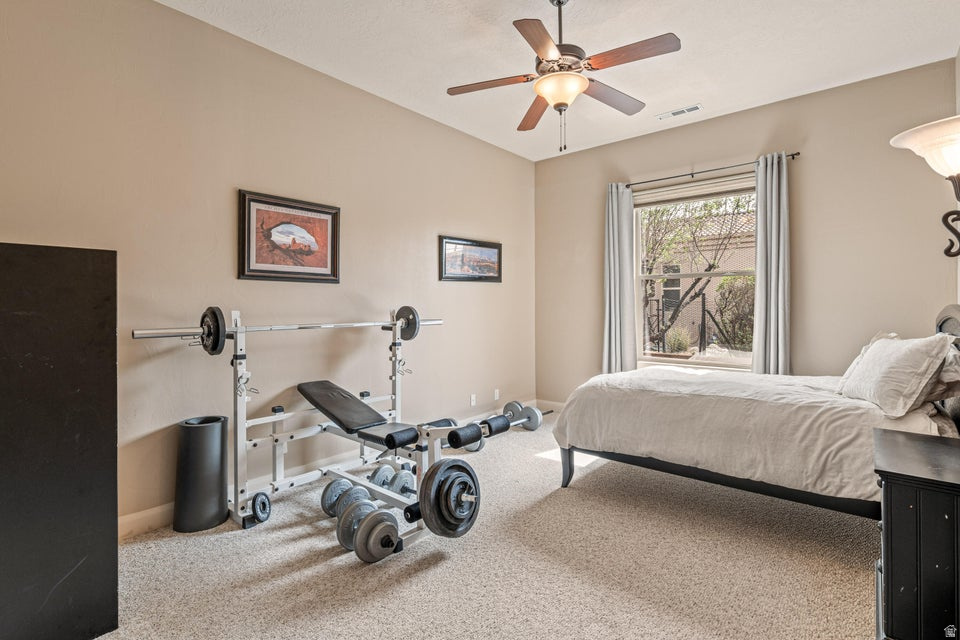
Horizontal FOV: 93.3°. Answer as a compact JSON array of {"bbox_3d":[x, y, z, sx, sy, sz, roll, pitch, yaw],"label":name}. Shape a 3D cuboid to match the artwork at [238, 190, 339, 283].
[{"bbox_3d":[-1.329,-0.560,3.210,0.030,0.583,0.742,1,1,41],"label":"artwork"}]

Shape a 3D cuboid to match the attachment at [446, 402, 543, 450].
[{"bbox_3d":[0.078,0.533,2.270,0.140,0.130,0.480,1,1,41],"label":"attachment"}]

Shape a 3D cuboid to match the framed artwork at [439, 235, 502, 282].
[{"bbox_3d":[-0.079,-0.602,4.643,0.030,0.427,0.966,1,1,41],"label":"framed artwork"}]

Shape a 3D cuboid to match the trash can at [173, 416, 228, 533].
[{"bbox_3d":[-1.631,0.891,2.671,0.272,0.590,0.272,1,1,41],"label":"trash can"}]

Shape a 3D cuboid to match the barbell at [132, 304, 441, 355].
[{"bbox_3d":[-1.041,0.047,3.105,0.280,0.280,2.160,1,1,41],"label":"barbell"}]

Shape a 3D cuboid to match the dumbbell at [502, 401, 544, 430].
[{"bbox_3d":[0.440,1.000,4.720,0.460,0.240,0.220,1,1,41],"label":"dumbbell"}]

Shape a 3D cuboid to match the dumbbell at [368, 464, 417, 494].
[{"bbox_3d":[-0.569,1.060,2.920,0.420,0.220,0.220,1,1,38],"label":"dumbbell"}]

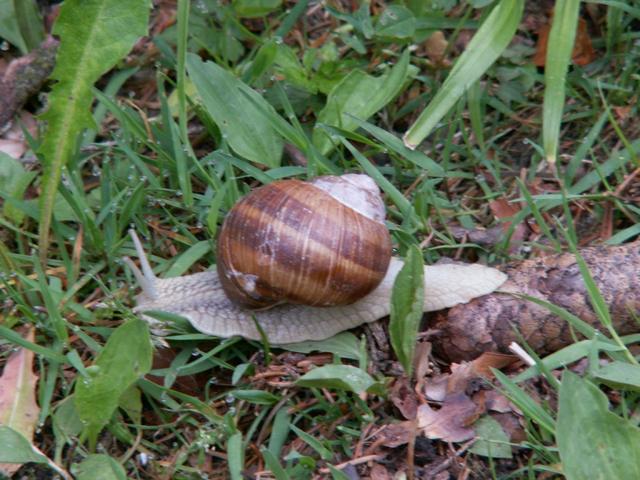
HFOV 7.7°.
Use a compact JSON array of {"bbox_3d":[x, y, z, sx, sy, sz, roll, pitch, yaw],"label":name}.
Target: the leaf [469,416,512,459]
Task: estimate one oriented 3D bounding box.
[{"bbox_3d":[0.040,0.047,1.124,0.009,0.002,0.011,-15,58,-9],"label":"leaf"}]

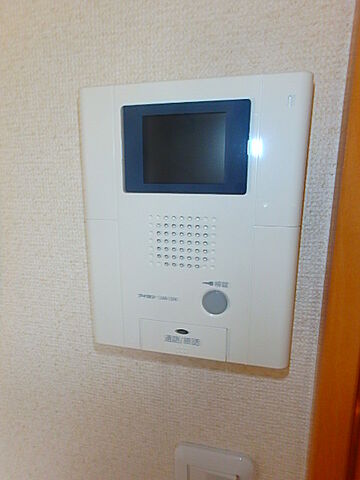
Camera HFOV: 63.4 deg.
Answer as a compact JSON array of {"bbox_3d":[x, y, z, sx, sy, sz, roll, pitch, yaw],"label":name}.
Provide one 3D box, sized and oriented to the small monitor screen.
[{"bbox_3d":[0.003,-0.065,0.211,0.059,0.047,0.008,3,11,12],"label":"small monitor screen"}]

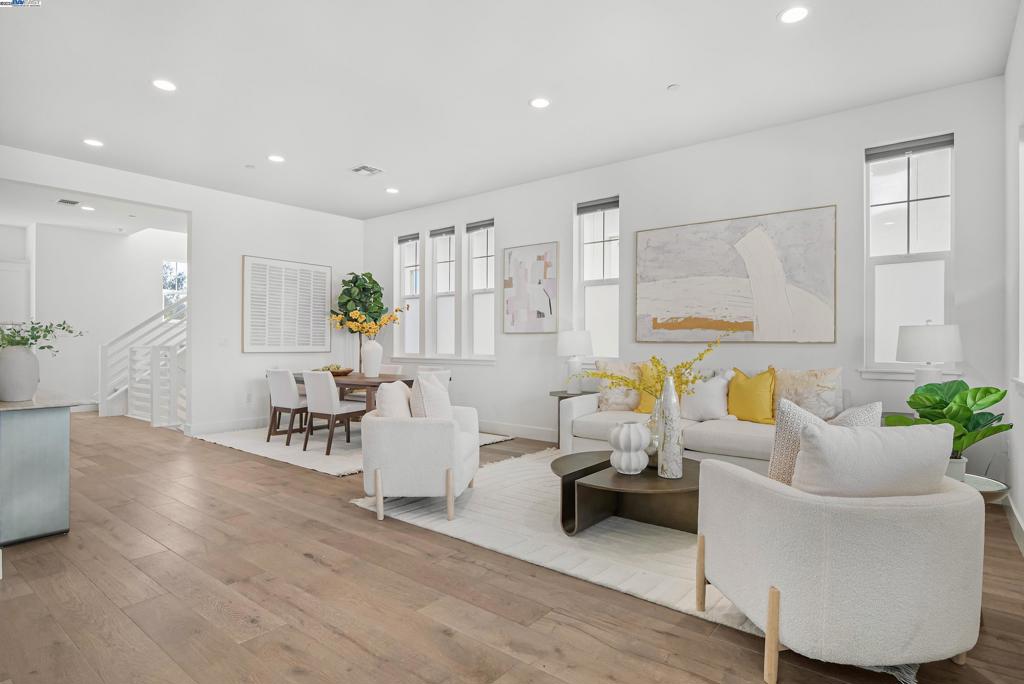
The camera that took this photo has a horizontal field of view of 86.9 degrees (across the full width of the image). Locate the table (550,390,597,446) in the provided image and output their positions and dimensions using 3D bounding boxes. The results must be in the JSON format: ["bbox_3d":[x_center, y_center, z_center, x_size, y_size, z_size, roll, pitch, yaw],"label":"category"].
[{"bbox_3d":[0.685,0.858,5.712,0.430,0.620,0.460,0,0,39],"label":"table"}]

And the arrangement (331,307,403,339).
[{"bbox_3d":[-1.668,-0.215,6.240,0.800,0.380,0.620,0,0,-15],"label":"arrangement"}]

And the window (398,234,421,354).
[{"bbox_3d":[-1.486,-0.683,7.850,0.560,1.740,0.120,0,0,38],"label":"window"}]

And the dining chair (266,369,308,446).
[{"bbox_3d":[-2.514,0.741,6.416,0.480,0.860,0.620,0,0,38],"label":"dining chair"}]

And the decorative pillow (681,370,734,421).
[{"bbox_3d":[1.750,0.487,4.828,0.460,0.440,0.160,0,-15,38],"label":"decorative pillow"}]

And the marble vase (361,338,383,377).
[{"bbox_3d":[-1.643,0.183,6.288,0.255,0.460,0.255,0,0,0],"label":"marble vase"}]

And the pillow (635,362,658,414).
[{"bbox_3d":[1.344,0.430,4.981,0.440,0.470,0.150,0,-15,39],"label":"pillow"}]

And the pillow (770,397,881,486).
[{"bbox_3d":[1.288,0.445,2.200,0.460,0.450,0.150,0,12,-5],"label":"pillow"}]

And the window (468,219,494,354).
[{"bbox_3d":[-0.399,-0.681,6.991,0.560,1.740,0.120,0,0,38],"label":"window"}]

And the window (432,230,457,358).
[{"bbox_3d":[-0.952,-0.671,7.457,0.560,1.750,0.120,0,0,39],"label":"window"}]

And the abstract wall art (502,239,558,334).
[{"bbox_3d":[0.207,-0.625,6.427,0.800,1.050,0.040,0,0,39],"label":"abstract wall art"}]

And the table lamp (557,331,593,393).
[{"bbox_3d":[0.666,0.218,5.805,0.385,0.660,0.385,0,0,0],"label":"table lamp"}]

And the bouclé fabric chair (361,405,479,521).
[{"bbox_3d":[-0.659,0.840,4.007,0.740,0.680,0.820,0,0,4],"label":"bouclé fabric chair"}]

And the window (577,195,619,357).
[{"bbox_3d":[0.939,-0.689,5.944,0.560,1.730,0.120,0,0,39],"label":"window"}]

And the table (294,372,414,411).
[{"bbox_3d":[-1.955,0.790,6.446,2.280,0.760,0.900,0,0,38],"label":"table"}]

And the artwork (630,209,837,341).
[{"bbox_3d":[1.980,-0.556,5.002,1.775,1.140,0.045,0,0,38],"label":"artwork"}]

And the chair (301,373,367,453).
[{"bbox_3d":[-1.849,0.732,5.856,0.500,0.860,0.620,0,0,39],"label":"chair"}]

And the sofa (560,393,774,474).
[{"bbox_3d":[1.644,0.785,4.645,2.330,0.770,0.950,0,0,39],"label":"sofa"}]

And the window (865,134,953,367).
[{"bbox_3d":[3.096,-0.677,4.228,0.560,1.740,0.120,0,0,38],"label":"window"}]

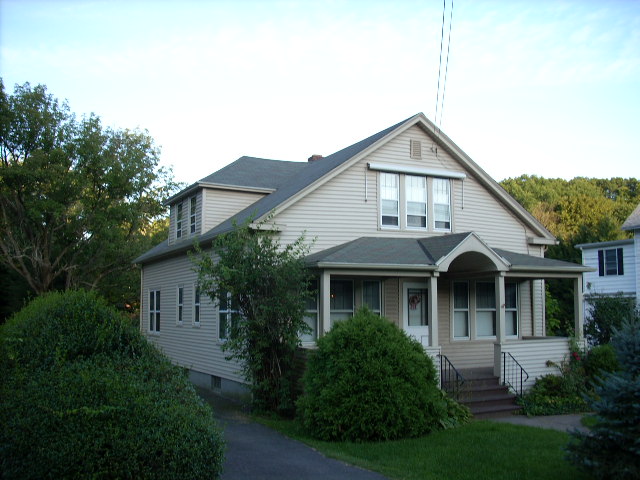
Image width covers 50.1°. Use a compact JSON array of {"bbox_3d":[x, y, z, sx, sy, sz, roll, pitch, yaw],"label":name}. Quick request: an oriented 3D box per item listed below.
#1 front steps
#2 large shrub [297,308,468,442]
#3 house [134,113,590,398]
[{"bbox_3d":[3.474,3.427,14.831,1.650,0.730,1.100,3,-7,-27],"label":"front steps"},{"bbox_3d":[1.047,2.391,12.723,2.850,2.224,2.600,0,-6,0],"label":"large shrub"},{"bbox_3d":[0.254,0.859,21.560,9.192,7.160,14.031,3,-7,-27],"label":"house"}]

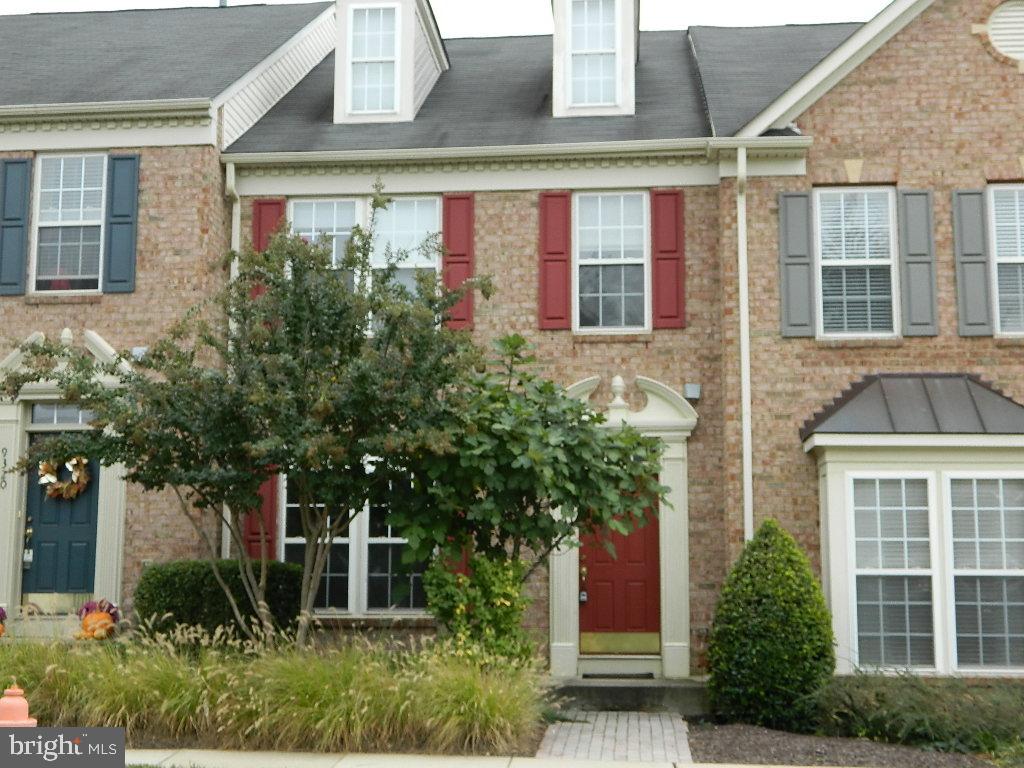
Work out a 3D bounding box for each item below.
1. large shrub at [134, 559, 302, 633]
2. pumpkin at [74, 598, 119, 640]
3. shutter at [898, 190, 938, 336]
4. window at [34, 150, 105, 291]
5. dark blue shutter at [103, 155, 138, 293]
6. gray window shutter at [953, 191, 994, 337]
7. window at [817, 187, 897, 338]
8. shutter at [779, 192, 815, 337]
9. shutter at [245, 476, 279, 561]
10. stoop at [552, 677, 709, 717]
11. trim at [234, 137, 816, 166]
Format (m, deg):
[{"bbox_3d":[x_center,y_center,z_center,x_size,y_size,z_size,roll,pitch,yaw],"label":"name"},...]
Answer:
[{"bbox_3d":[-3.025,2.307,14.408,1.674,0.949,0.900,-1,-9,6],"label":"large shrub"},{"bbox_3d":[-4.470,2.534,14.957,0.390,0.430,0.360,-1,-8,6],"label":"pumpkin"},{"bbox_3d":[4.495,-1.338,15.429,0.389,1.655,0.050,-1,-8,6],"label":"shutter"},{"bbox_3d":[-5.147,-1.857,16.201,0.887,1.717,0.090,-1,-8,6],"label":"window"},{"bbox_3d":[-4.462,-1.829,15.850,0.372,1.629,0.040,-1,-9,6],"label":"dark blue shutter"},{"bbox_3d":[4.958,-1.301,14.953,0.366,1.611,0.040,-1,-9,6],"label":"gray window shutter"},{"bbox_3d":[3.783,-1.344,15.295,0.891,1.692,0.120,-1,-8,6],"label":"window"},{"bbox_3d":[3.106,-1.305,15.148,0.365,1.618,0.040,-1,-9,6],"label":"shutter"},{"bbox_3d":[-2.887,1.790,16.061,0.401,1.721,0.050,-1,-8,6],"label":"shutter"},{"bbox_3d":[1.170,3.299,14.733,1.753,0.277,1.400,-1,-8,6],"label":"stoop"},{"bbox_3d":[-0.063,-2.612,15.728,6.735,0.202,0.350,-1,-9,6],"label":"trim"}]

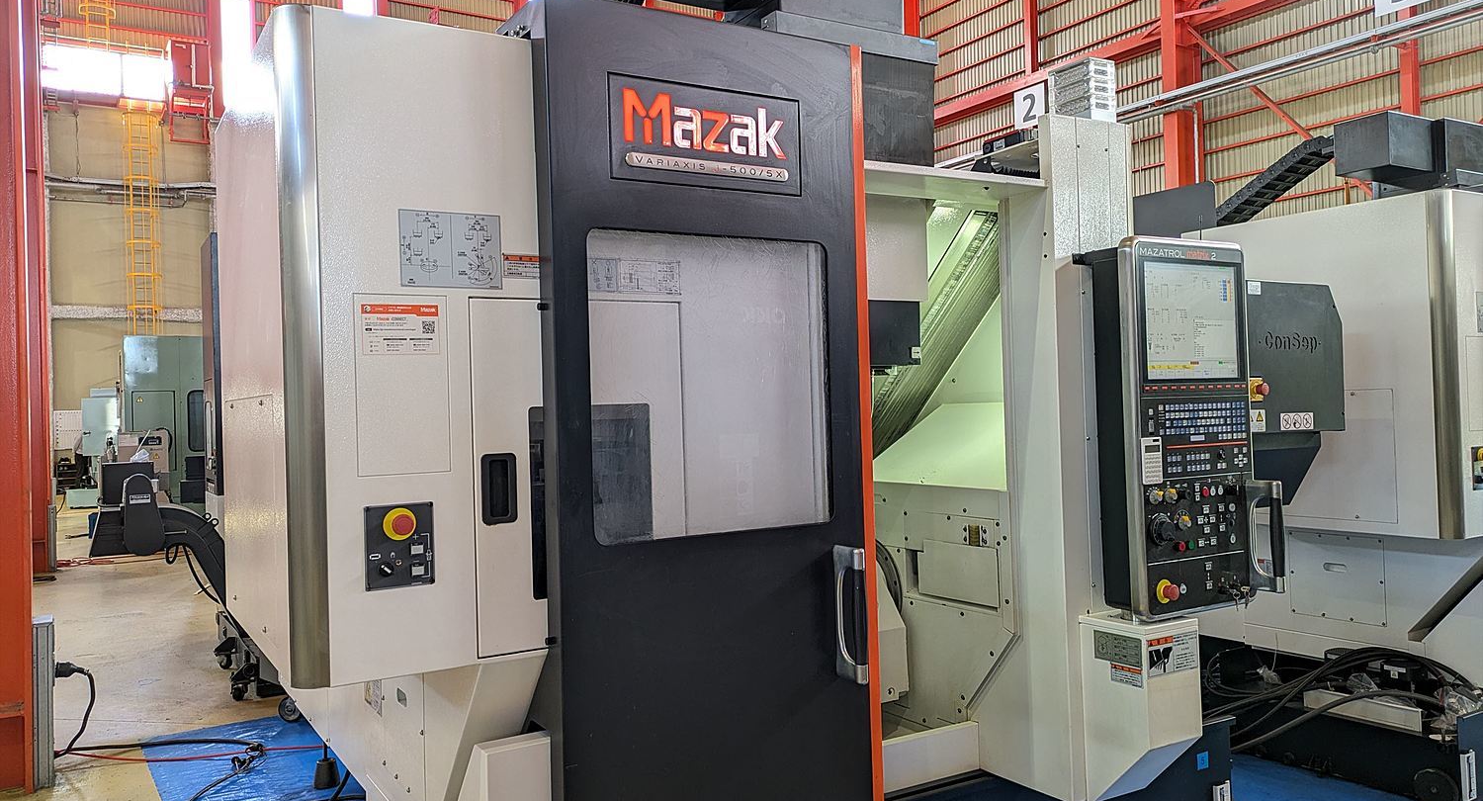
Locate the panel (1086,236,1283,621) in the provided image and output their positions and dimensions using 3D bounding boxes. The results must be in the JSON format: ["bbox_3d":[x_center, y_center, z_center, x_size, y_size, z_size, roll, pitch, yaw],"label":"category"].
[{"bbox_3d":[1.152,0.066,2.756,0.453,0.941,0.197,-1,-1,-31],"label":"panel"}]

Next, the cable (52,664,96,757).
[{"bbox_3d":[-2.975,1.390,4.780,0.200,0.450,0.250,-1,-1,-32],"label":"cable"}]

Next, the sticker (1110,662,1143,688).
[{"bbox_3d":[0.969,0.692,2.693,0.004,0.045,0.095,-1,-1,-31],"label":"sticker"}]

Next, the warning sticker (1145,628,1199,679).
[{"bbox_3d":[1.087,0.638,2.697,0.196,0.097,0.004,-1,-1,-31],"label":"warning sticker"}]

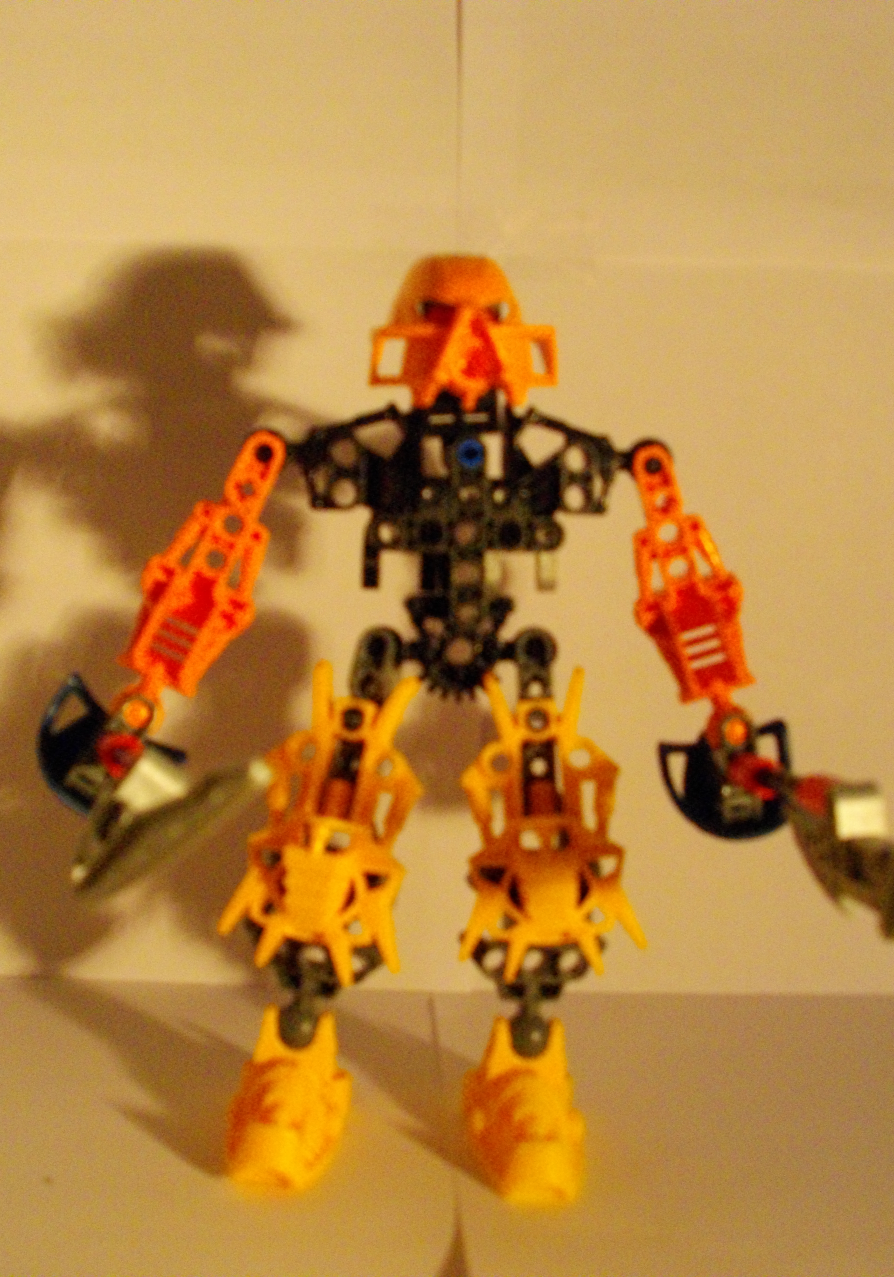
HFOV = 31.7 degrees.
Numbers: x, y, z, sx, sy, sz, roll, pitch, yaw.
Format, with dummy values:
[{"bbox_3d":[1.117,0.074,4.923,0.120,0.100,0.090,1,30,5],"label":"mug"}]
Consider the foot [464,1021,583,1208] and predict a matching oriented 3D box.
[{"bbox_3d":[0.015,0.090,0.311,0.024,0.027,0.041,1,2,-8],"label":"foot"}]

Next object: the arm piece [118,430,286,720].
[{"bbox_3d":[-0.049,-0.012,0.317,0.024,0.065,0.016,25,1,-5],"label":"arm piece"}]

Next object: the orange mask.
[{"bbox_3d":[0.003,-0.060,0.307,0.037,0.030,0.025,1,2,-6],"label":"orange mask"}]

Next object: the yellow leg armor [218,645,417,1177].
[{"bbox_3d":[-0.022,0.052,0.314,0.038,0.101,0.045,8,2,7],"label":"yellow leg armor"}]

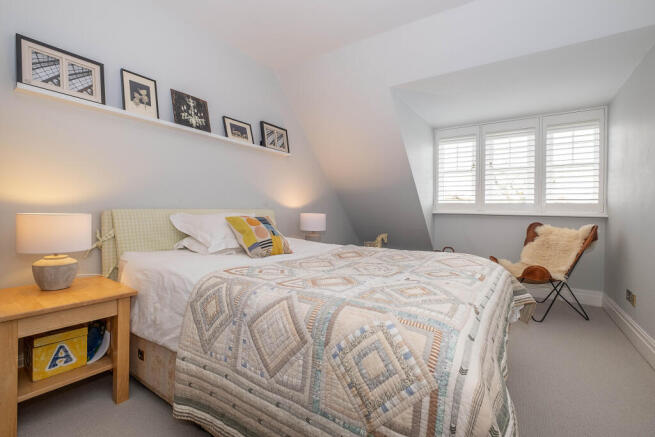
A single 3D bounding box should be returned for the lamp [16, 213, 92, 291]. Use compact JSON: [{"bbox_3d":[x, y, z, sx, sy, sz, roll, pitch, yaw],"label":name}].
[{"bbox_3d":[-1.559,0.189,1.553,0.300,0.430,0.300,2,2,36],"label":"lamp"}]

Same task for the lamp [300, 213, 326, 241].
[{"bbox_3d":[-0.169,0.155,3.276,0.300,0.420,0.300,1,2,0],"label":"lamp"}]

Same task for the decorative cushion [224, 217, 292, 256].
[{"bbox_3d":[-0.545,0.139,2.244,0.430,0.130,0.430,-1,45,-51],"label":"decorative cushion"}]

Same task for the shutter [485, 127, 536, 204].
[{"bbox_3d":[2.334,-0.689,3.503,0.580,1.020,0.050,2,2,36],"label":"shutter"}]

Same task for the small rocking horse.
[{"bbox_3d":[0.718,0.390,4.006,0.380,0.350,0.120,1,2,27],"label":"small rocking horse"}]

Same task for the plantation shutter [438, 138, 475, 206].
[{"bbox_3d":[1.821,-0.700,3.876,0.550,1.010,0.050,2,2,36],"label":"plantation shutter"}]

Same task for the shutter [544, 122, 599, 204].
[{"bbox_3d":[2.817,-0.659,3.153,0.540,1.000,0.050,2,2,36],"label":"shutter"}]

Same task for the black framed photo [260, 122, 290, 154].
[{"bbox_3d":[-0.595,-0.924,3.178,0.030,0.300,0.370,-7,-3,36],"label":"black framed photo"}]

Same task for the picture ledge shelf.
[{"bbox_3d":[-1.136,-0.752,2.432,0.110,0.050,2.180,2,2,36],"label":"picture ledge shelf"}]

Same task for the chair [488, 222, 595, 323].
[{"bbox_3d":[2.211,0.519,2.867,0.680,0.930,0.720,0,2,-7],"label":"chair"}]

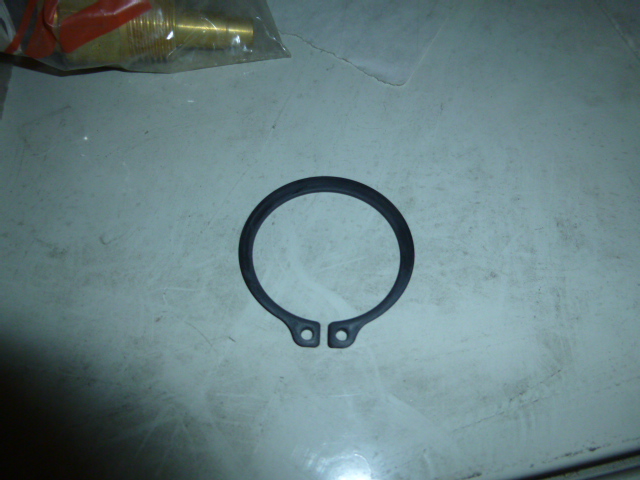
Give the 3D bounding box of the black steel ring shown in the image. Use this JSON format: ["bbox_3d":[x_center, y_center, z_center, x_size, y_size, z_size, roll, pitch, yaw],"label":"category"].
[{"bbox_3d":[0.001,0.003,0.103,0.039,0.002,0.042,1,61,-1],"label":"black steel ring"}]

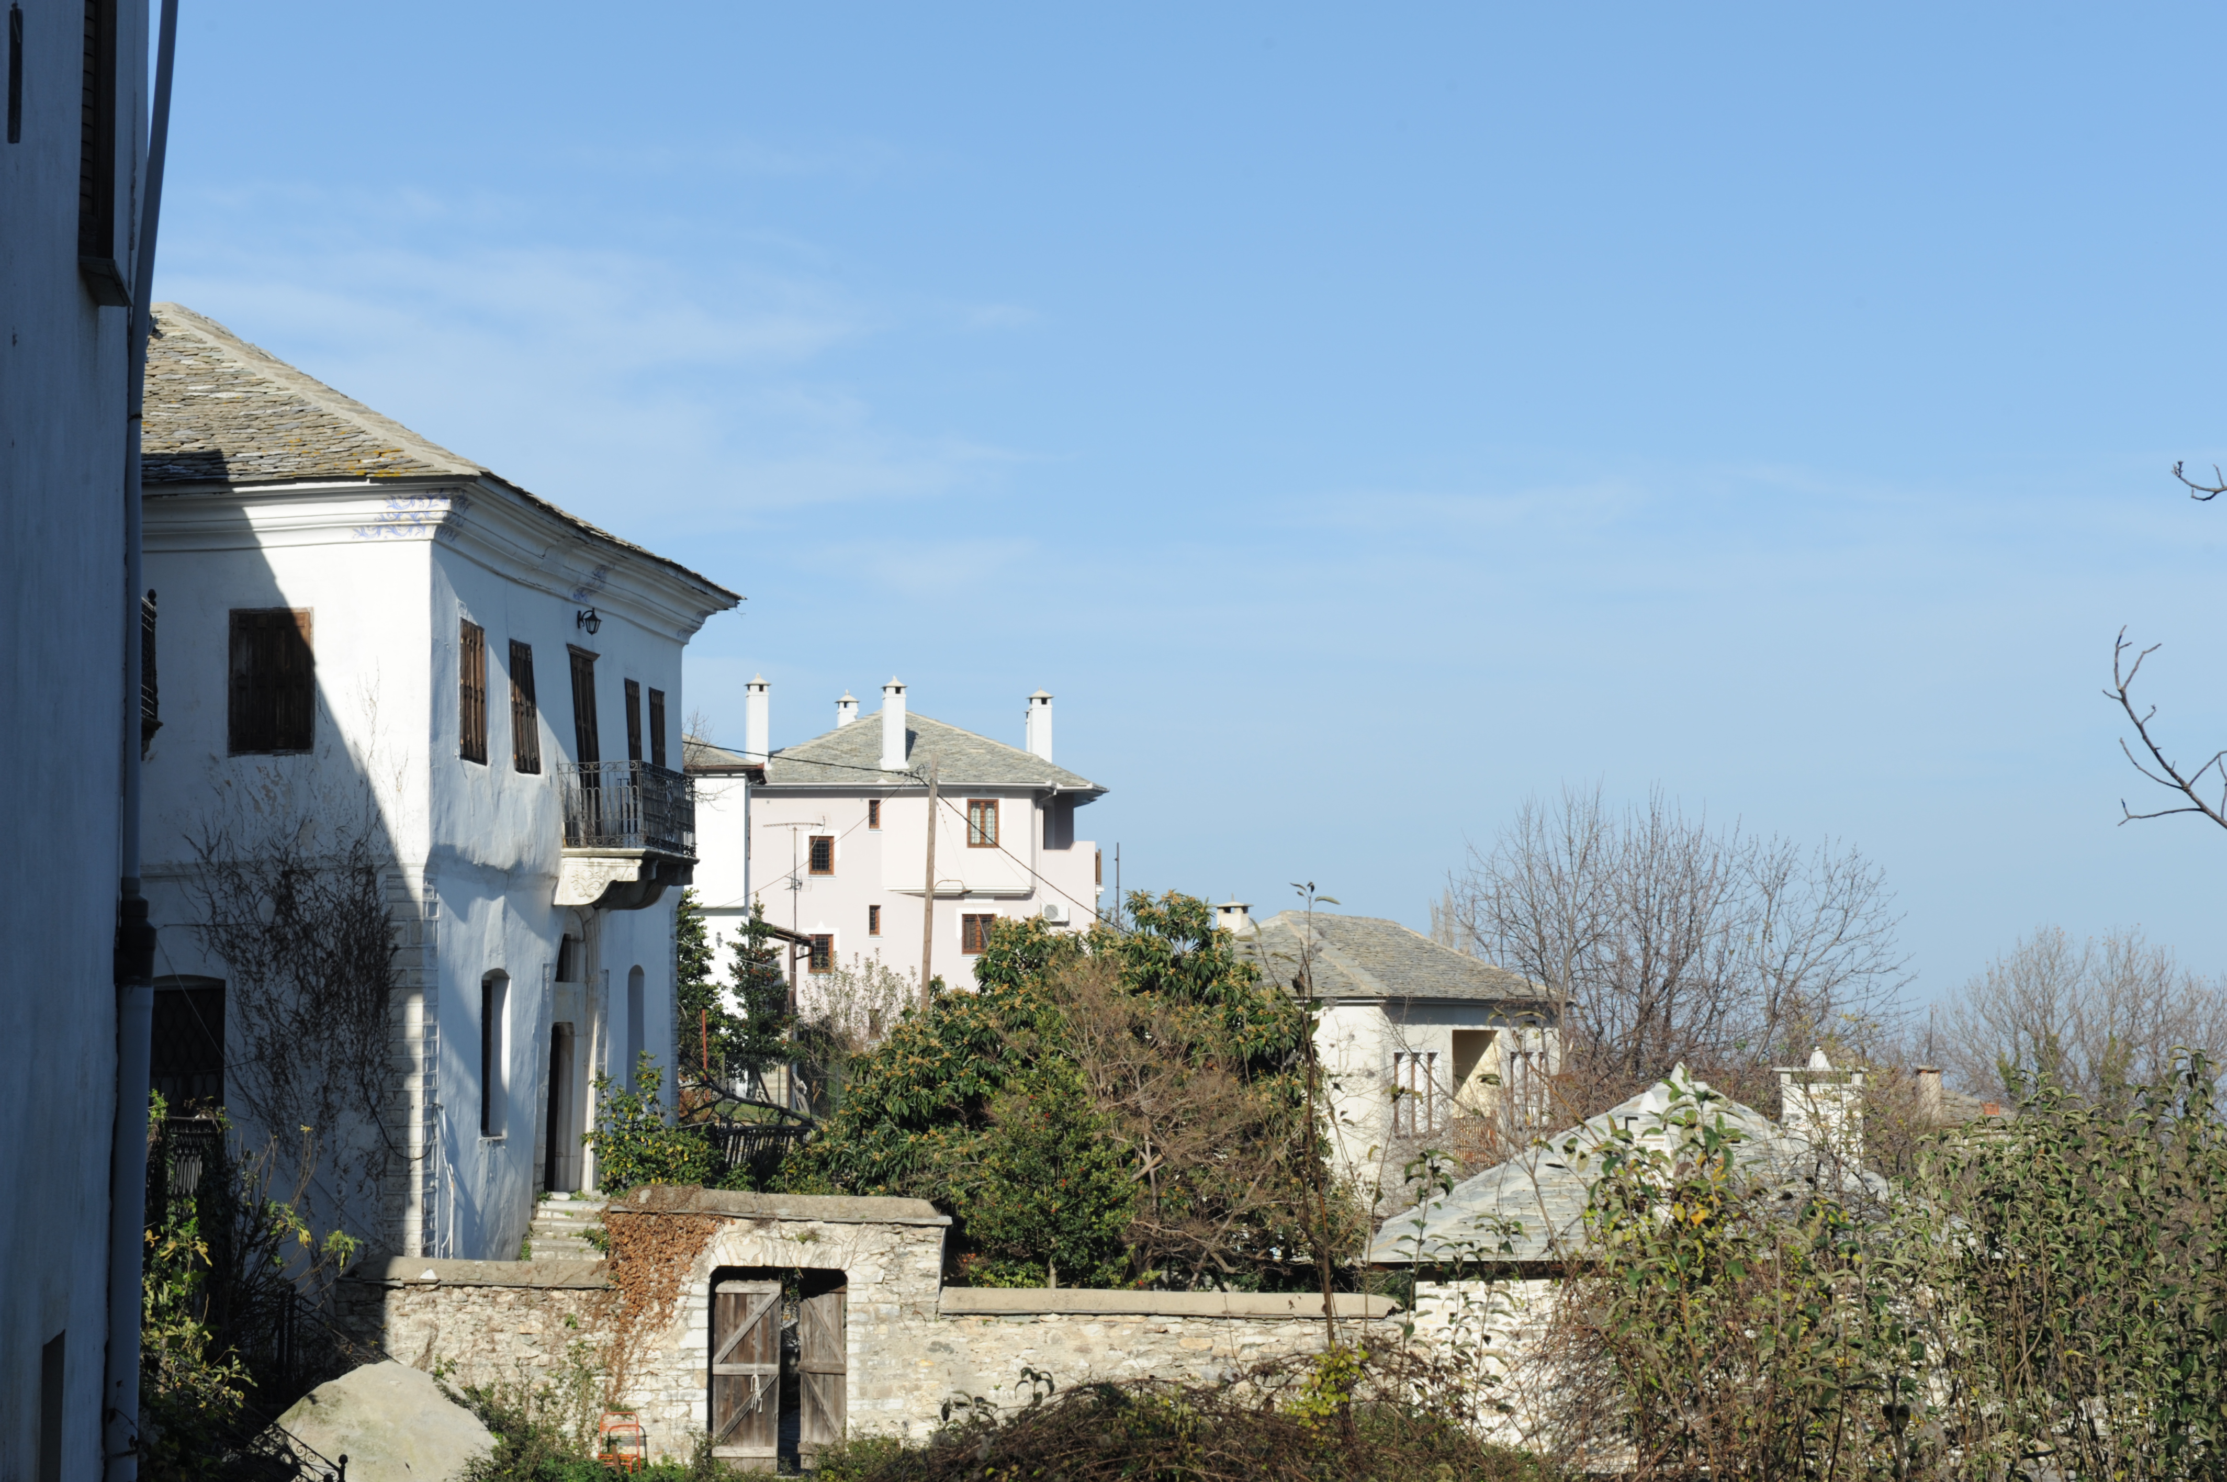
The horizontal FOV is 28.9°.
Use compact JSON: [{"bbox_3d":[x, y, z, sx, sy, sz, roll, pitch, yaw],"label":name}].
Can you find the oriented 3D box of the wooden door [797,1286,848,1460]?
[{"bbox_3d":[-2.975,6.496,43.990,0.700,1.950,0.080,-2,-4,35],"label":"wooden door"}]

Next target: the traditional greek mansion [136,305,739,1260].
[{"bbox_3d":[-10.810,1.289,54.808,9.600,12.400,16.800,0,-3,5],"label":"traditional greek mansion"}]

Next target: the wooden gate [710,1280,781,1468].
[{"bbox_3d":[-3.733,6.439,43.692,0.720,2.000,0.090,0,-3,3],"label":"wooden gate"}]

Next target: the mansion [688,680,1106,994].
[{"bbox_3d":[-6.700,4.653,132.459,13.000,12.400,12.300,0,-3,0],"label":"mansion"}]

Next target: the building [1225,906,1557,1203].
[{"bbox_3d":[4.692,6.350,89.700,6.232,5.682,14.596,-1,-4,19],"label":"building"}]

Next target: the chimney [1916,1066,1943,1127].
[{"bbox_3d":[13.578,5.913,71.775,0.440,1.064,0.440,0,-3,0],"label":"chimney"}]

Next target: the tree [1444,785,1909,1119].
[{"bbox_3d":[9.496,4.161,72.882,7.867,6.836,6.800,0,-3,0],"label":"tree"}]

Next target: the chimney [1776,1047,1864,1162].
[{"bbox_3d":[7.274,3.734,44.356,0.930,1.208,0.750,0,-3,0],"label":"chimney"}]

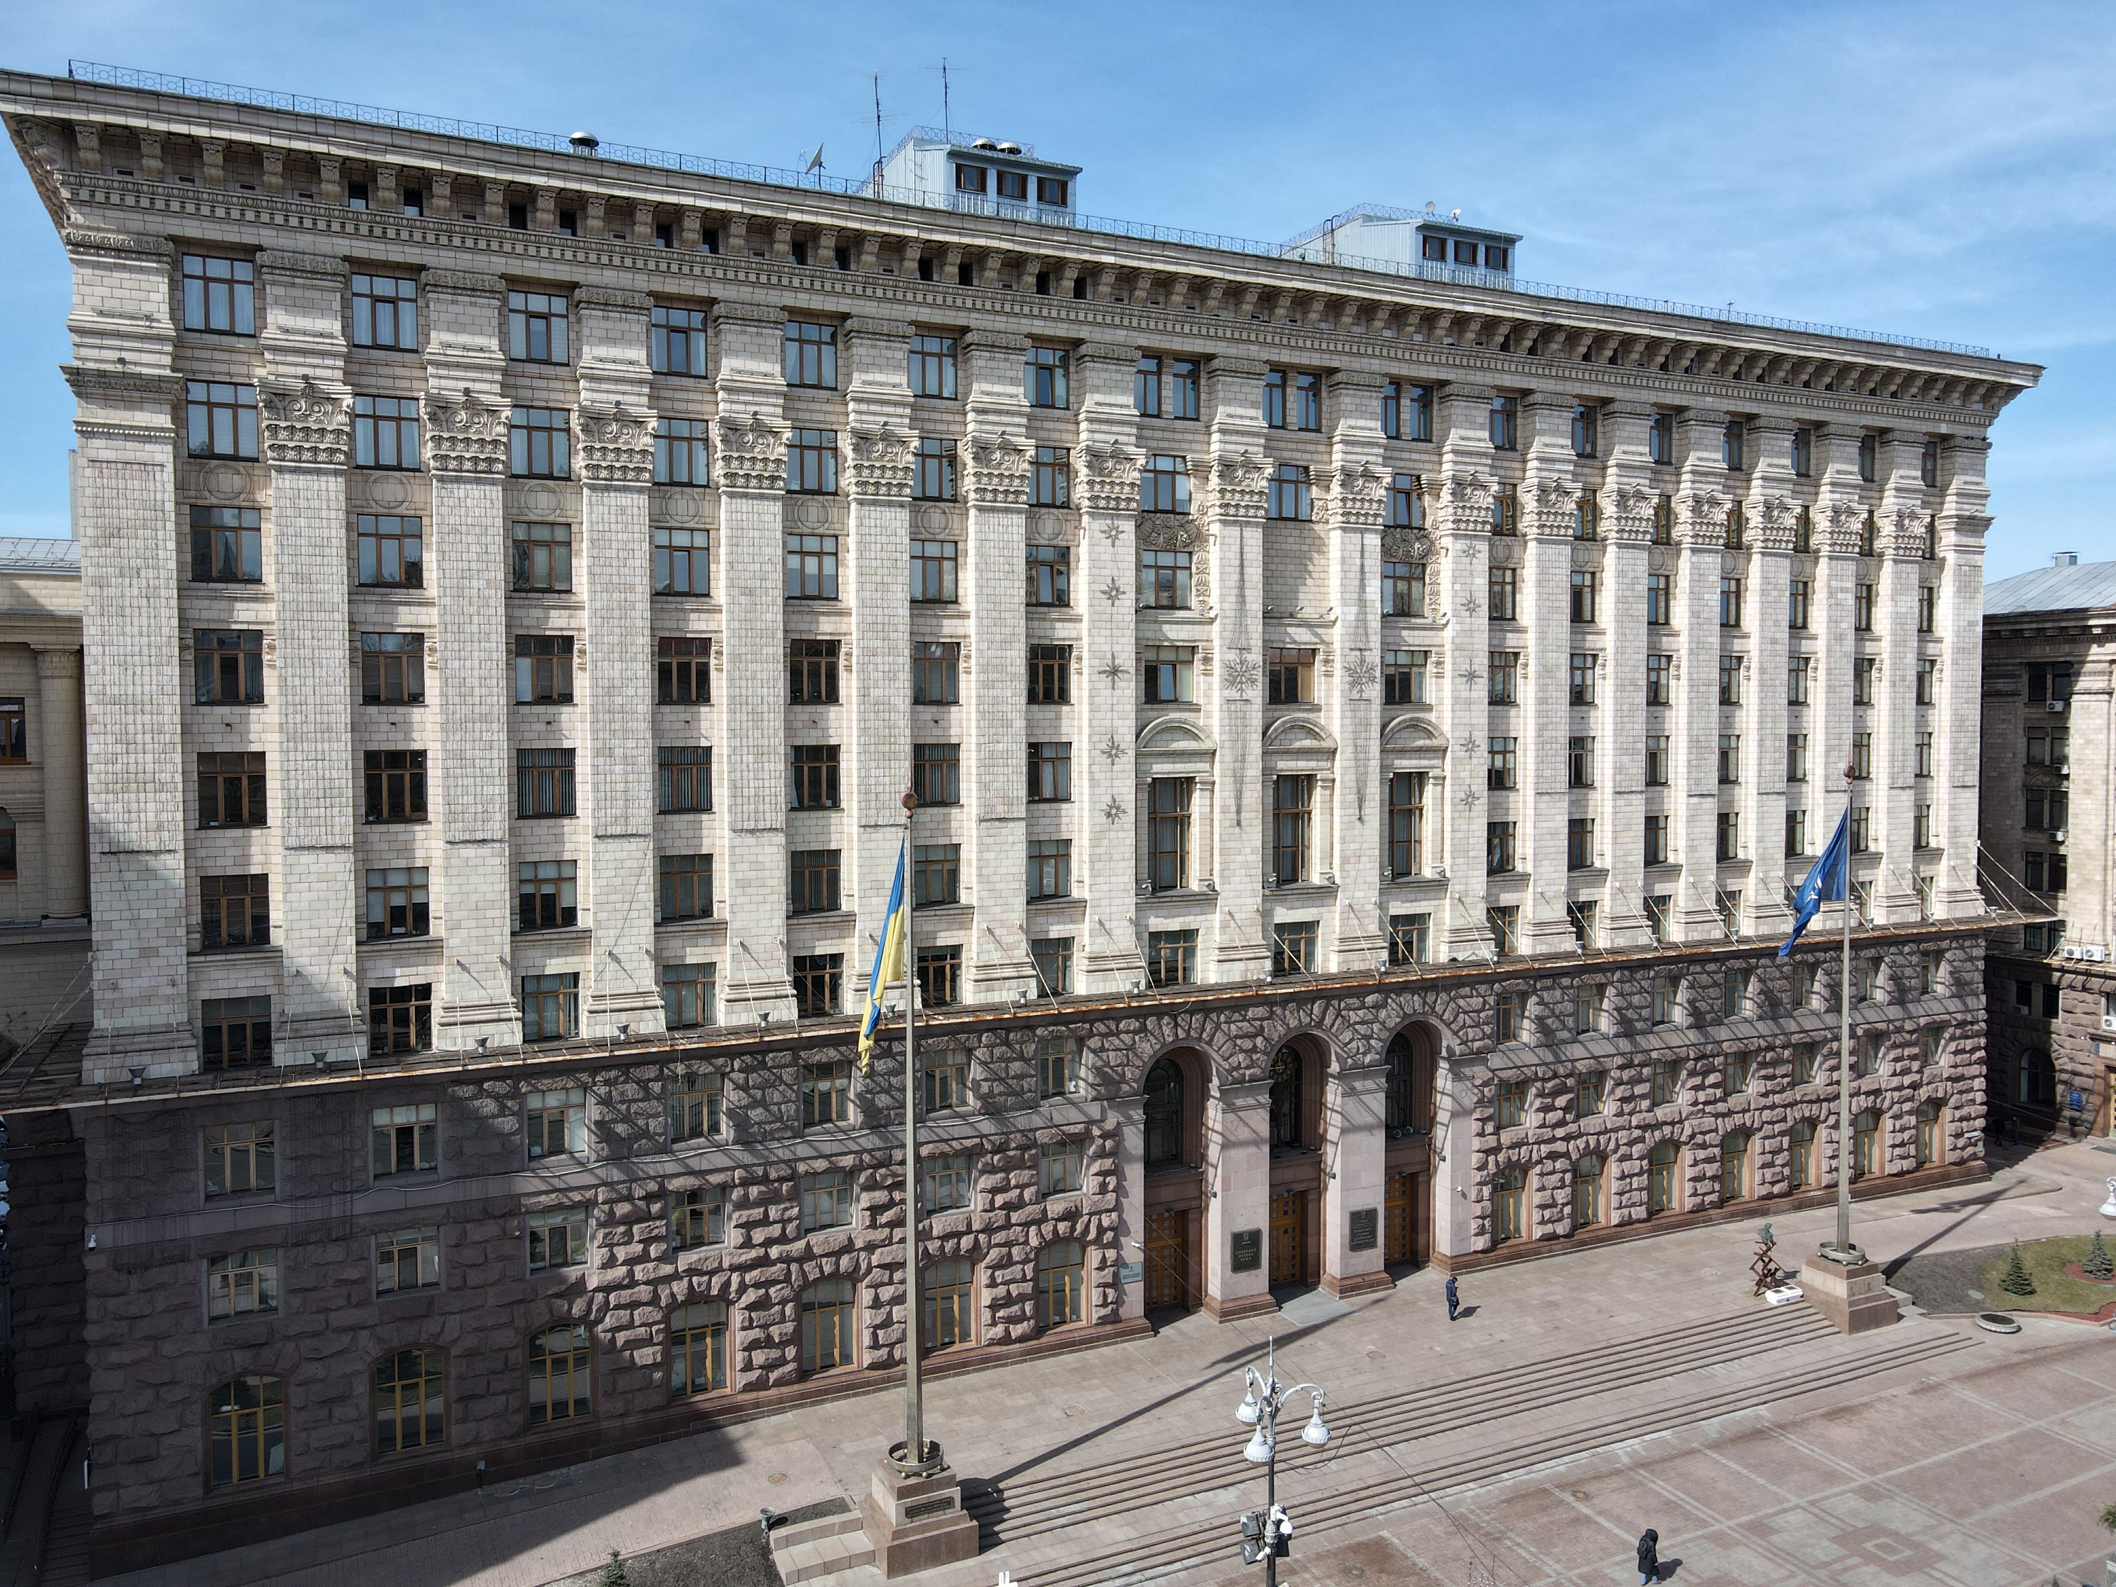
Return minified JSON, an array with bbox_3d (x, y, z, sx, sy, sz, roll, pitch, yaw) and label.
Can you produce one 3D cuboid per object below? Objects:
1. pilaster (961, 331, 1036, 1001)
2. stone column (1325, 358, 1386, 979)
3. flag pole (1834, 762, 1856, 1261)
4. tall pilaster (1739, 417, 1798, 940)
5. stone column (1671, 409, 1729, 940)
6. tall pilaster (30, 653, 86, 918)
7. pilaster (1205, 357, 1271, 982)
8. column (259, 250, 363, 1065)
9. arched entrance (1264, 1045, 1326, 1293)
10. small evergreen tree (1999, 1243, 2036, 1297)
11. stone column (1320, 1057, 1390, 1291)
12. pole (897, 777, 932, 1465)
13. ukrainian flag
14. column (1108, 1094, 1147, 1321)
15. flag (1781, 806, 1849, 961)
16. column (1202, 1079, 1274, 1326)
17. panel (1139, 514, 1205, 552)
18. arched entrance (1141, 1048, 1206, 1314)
[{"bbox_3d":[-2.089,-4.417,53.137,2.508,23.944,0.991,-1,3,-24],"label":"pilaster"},{"bbox_3d":[12.884,-5.170,63.149,2.450,25.400,0.950,-2,3,-24],"label":"stone column"},{"bbox_3d":[33.472,9.223,62.212,0.500,21.180,0.500,-2,3,-24],"label":"flag pole"},{"bbox_3d":[35.481,-5.774,73.055,2.450,25.400,0.950,-2,3,-24],"label":"tall pilaster"},{"bbox_3d":[31.224,-5.660,71.189,2.450,25.400,0.950,-2,3,-24],"label":"stone column"},{"bbox_3d":[-38.048,-0.347,56.000,1.600,10.400,1.450,-2,3,-24],"label":"tall pilaster"},{"bbox_3d":[7.510,-5.026,60.793,2.450,25.400,0.950,-2,3,-24],"label":"pilaster"},{"bbox_3d":[-23.849,-4.187,47.046,2.450,25.400,0.950,-2,3,-24],"label":"column"},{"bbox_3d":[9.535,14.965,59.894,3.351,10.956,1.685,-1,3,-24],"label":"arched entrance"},{"bbox_3d":[42.654,21.023,65.180,1.450,2.250,1.450,-2,3,-24],"label":"small evergreen tree"},{"bbox_3d":[12.350,15.748,60.348,2.875,9.320,1.438,-1,3,-24],"label":"stone column"},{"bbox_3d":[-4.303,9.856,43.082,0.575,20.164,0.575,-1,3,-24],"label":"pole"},{"bbox_3d":[-5.055,4.658,42.680,1.487,6.859,0.496,-1,3,-13],"label":"ukrainian flag"},{"bbox_3d":[2.823,16.788,59.486,1.350,8.950,1.000,-2,3,-24],"label":"column"},{"bbox_3d":[30.431,3.484,59.061,2.776,5.947,0.595,0,3,3],"label":"flag"},{"bbox_3d":[7.275,15.878,58.077,2.855,9.320,1.438,-1,3,-24],"label":"column"},{"bbox_3d":[4.312,-9.974,56.203,2.776,1.388,0.297,-1,3,-24],"label":"panel"},{"bbox_3d":[4.910,16.226,60.545,3.100,10.900,1.200,-2,3,-24],"label":"arched entrance"}]

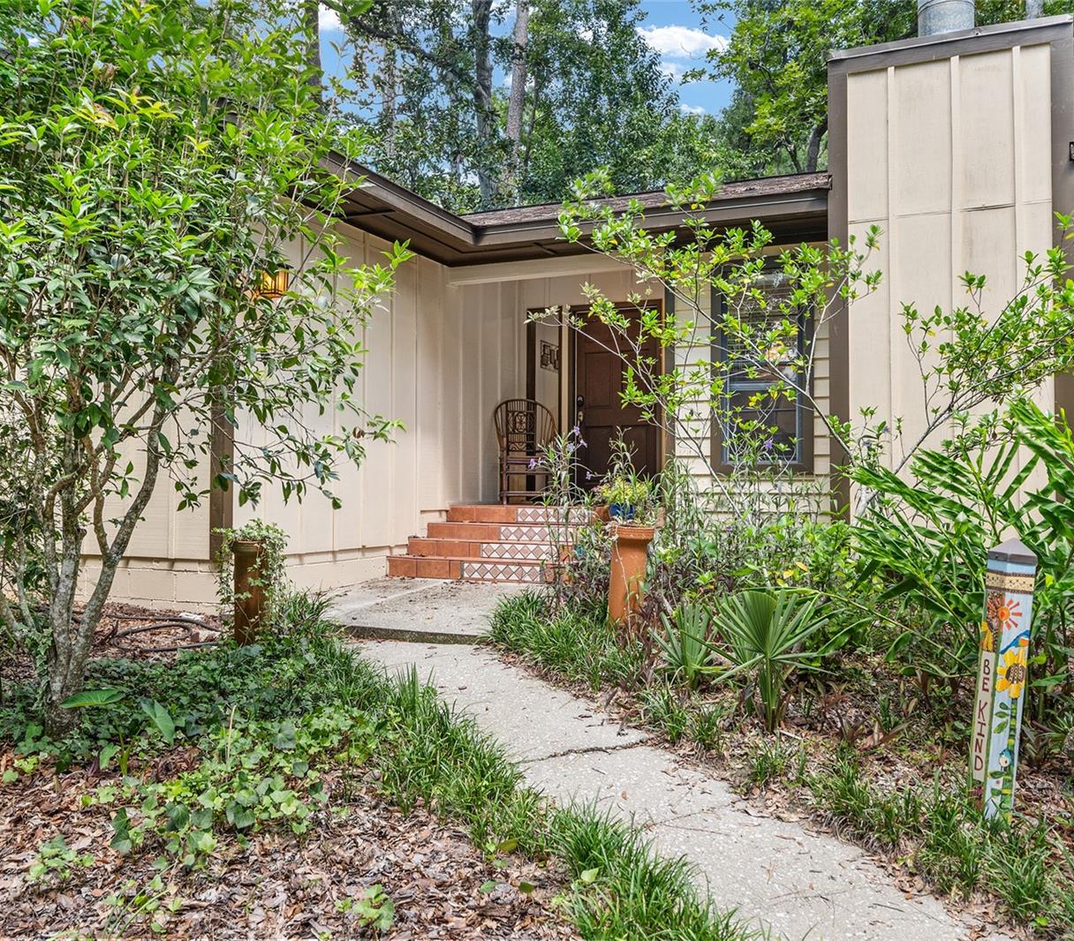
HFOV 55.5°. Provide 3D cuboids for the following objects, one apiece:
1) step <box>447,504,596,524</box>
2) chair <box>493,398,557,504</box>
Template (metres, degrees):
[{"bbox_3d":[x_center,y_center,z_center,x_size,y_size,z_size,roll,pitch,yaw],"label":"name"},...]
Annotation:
[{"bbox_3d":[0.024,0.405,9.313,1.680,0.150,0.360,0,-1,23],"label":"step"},{"bbox_3d":[-0.105,-0.173,9.850,0.580,1.030,0.580,0,-1,-10],"label":"chair"}]

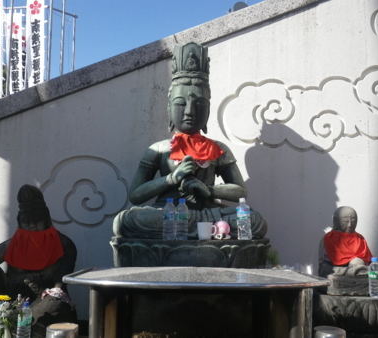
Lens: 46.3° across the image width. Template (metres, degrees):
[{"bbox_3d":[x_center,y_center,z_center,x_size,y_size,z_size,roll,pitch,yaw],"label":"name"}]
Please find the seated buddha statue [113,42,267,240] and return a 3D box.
[{"bbox_3d":[0.011,-0.198,2.652,0.880,1.190,0.600,1,-7,-3],"label":"seated buddha statue"}]

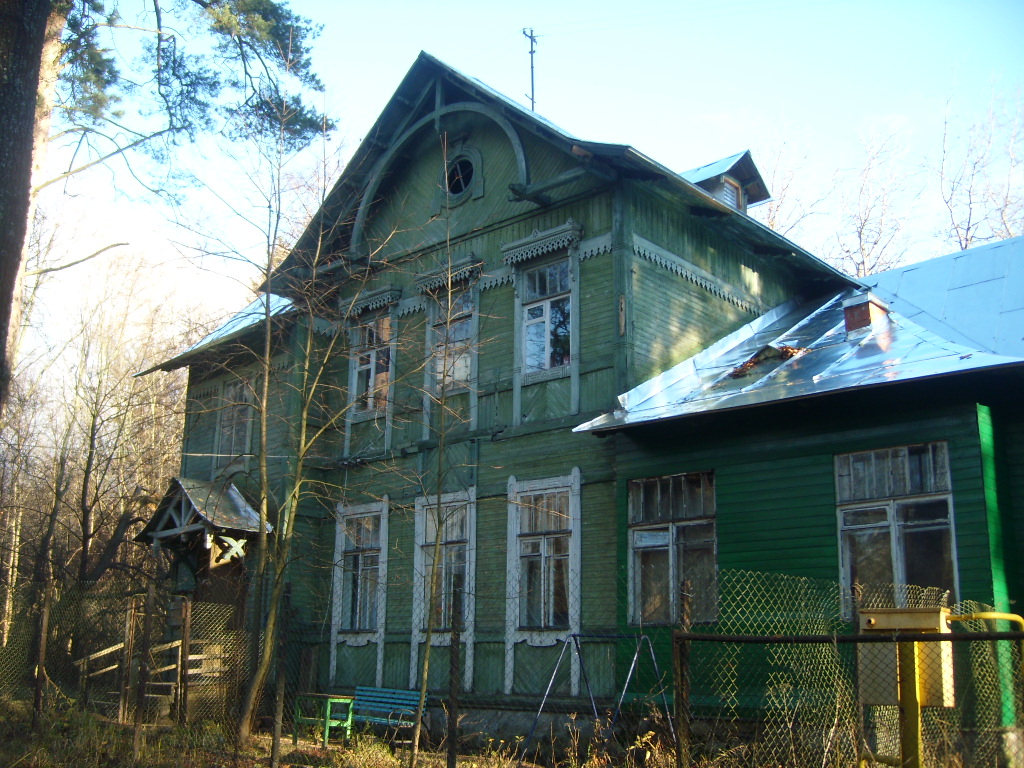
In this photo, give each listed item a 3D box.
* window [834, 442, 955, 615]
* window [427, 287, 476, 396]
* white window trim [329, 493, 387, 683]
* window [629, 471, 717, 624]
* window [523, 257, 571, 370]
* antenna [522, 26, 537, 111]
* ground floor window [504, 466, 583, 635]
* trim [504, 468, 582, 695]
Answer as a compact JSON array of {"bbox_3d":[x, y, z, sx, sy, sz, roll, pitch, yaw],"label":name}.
[{"bbox_3d":[4.548,1.753,12.299,1.413,2.000,0.130,-12,-20,40],"label":"window"},{"bbox_3d":[-1.015,-0.683,17.346,1.123,1.755,0.150,-12,-20,40],"label":"window"},{"bbox_3d":[-2.706,3.715,18.455,1.435,3.292,0.130,-12,-20,40],"label":"white window trim"},{"bbox_3d":[2.210,2.282,14.313,1.441,2.051,0.130,-12,-20,40],"label":"window"},{"bbox_3d":[0.572,-1.092,16.798,1.012,1.783,0.130,-12,-20,40],"label":"window"},{"bbox_3d":[0.407,-6.347,20.874,0.240,1.856,0.260,-12,-20,40],"label":"antenna"},{"bbox_3d":[0.484,2.571,15.828,1.464,2.357,0.130,-12,-20,40],"label":"ground floor window"},{"bbox_3d":[0.473,3.020,15.710,1.474,3.286,0.130,-12,-20,40],"label":"trim"}]

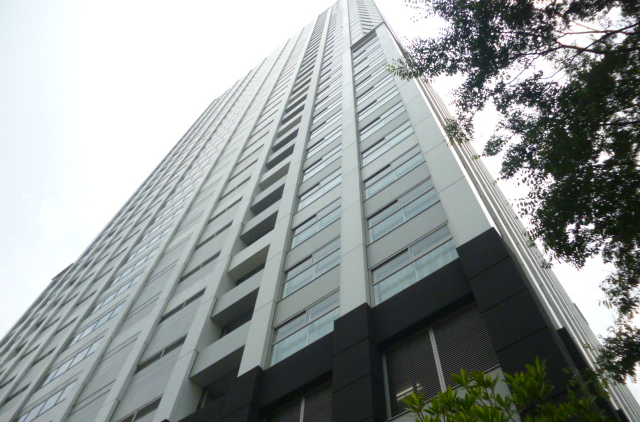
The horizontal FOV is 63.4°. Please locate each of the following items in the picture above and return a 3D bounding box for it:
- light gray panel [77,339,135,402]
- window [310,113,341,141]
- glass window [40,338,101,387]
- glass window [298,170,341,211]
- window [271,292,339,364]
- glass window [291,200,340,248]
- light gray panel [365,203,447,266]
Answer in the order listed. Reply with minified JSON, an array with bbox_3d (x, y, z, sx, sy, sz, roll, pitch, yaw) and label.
[{"bbox_3d":[-9.719,7.311,23.844,3.108,2.701,0.150,-34,-69,18],"label":"light gray panel"},{"bbox_3d":[0.468,-5.668,34.516,2.790,1.967,0.160,-34,-69,18],"label":"window"},{"bbox_3d":[-13.672,8.392,28.660,5.032,1.147,0.150,-34,-69,18],"label":"glass window"},{"bbox_3d":[0.017,-1.002,23.997,2.612,1.665,0.150,-34,-69,18],"label":"glass window"},{"bbox_3d":[-0.394,3.412,15.354,2.612,1.665,0.150,-34,-69,18],"label":"window"},{"bbox_3d":[-0.120,0.469,21.116,2.612,1.665,0.150,-34,-69,18],"label":"glass window"},{"bbox_3d":[2.743,0.824,16.416,2.917,1.330,0.200,-34,-69,18],"label":"light gray panel"}]

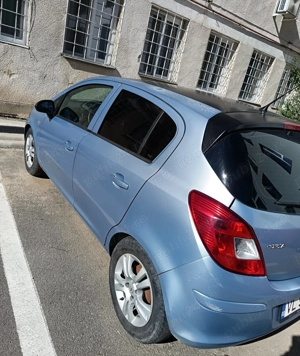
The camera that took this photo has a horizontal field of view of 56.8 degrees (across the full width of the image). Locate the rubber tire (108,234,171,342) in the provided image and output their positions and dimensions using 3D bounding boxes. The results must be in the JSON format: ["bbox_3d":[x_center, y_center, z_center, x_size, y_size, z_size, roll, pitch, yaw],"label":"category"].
[{"bbox_3d":[-0.039,0.657,1.703,0.200,0.615,0.615,-2,25,-37],"label":"rubber tire"}]

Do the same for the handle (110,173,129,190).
[{"bbox_3d":[-0.182,0.024,1.674,0.055,0.075,0.215,-2,25,-37],"label":"handle"}]

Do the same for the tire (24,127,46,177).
[{"bbox_3d":[-1.439,-0.339,3.534,0.200,0.615,0.615,-2,25,-37],"label":"tire"}]

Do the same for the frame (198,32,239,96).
[{"bbox_3d":[1.840,-3.118,7.708,1.130,1.500,0.220,1,20,-34],"label":"frame"}]

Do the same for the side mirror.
[{"bbox_3d":[-1.025,-0.692,2.697,0.195,0.150,0.130,-2,25,-37],"label":"side mirror"}]

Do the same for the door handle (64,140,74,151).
[{"bbox_3d":[-0.669,-0.272,2.313,0.055,0.075,0.205,-2,25,-37],"label":"door handle"}]

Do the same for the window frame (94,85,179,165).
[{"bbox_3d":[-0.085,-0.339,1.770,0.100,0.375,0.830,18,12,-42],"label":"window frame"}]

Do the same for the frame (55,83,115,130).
[{"bbox_3d":[-0.615,-0.671,2.474,0.100,0.440,0.870,18,12,-42],"label":"frame"}]

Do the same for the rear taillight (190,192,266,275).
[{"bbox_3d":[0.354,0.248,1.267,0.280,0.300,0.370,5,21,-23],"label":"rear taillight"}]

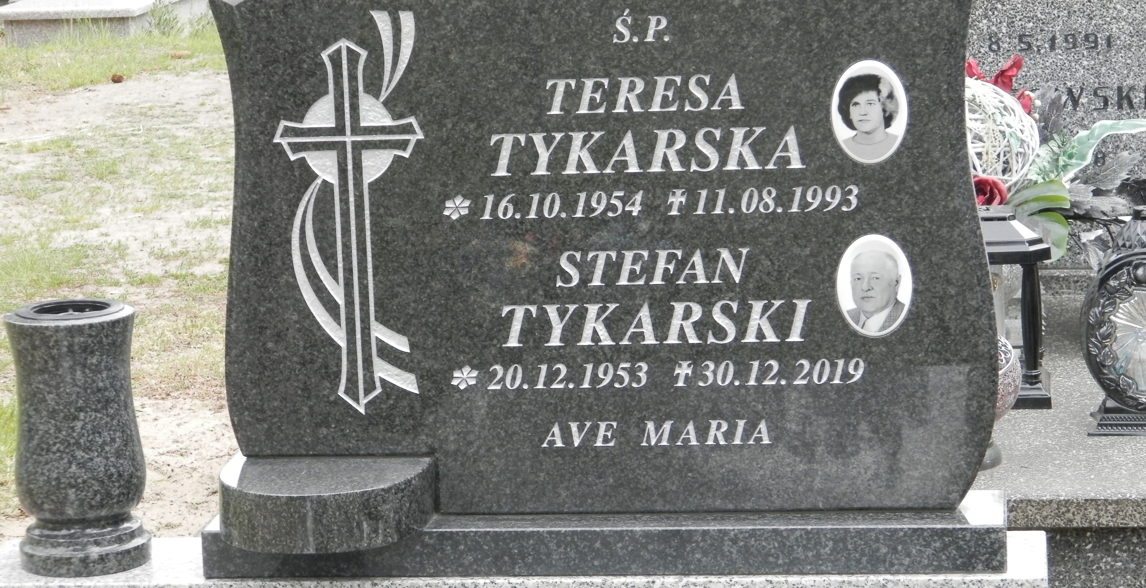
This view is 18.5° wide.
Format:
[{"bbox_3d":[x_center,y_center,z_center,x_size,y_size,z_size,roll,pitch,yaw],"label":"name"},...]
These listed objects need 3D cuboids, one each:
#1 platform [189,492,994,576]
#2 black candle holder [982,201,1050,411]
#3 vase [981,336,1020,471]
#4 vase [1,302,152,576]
[{"bbox_3d":[0.041,0.288,4.205,0.950,0.057,0.164,-1,11,7],"label":"platform"},{"bbox_3d":[0.667,0.008,5.752,0.225,0.320,0.200,-1,11,7],"label":"black candle holder"},{"bbox_3d":[0.609,0.157,5.298,0.130,0.210,0.130,-1,11,7],"label":"vase"},{"bbox_3d":[-0.603,0.175,4.258,0.154,0.306,0.154,-1,11,7],"label":"vase"}]

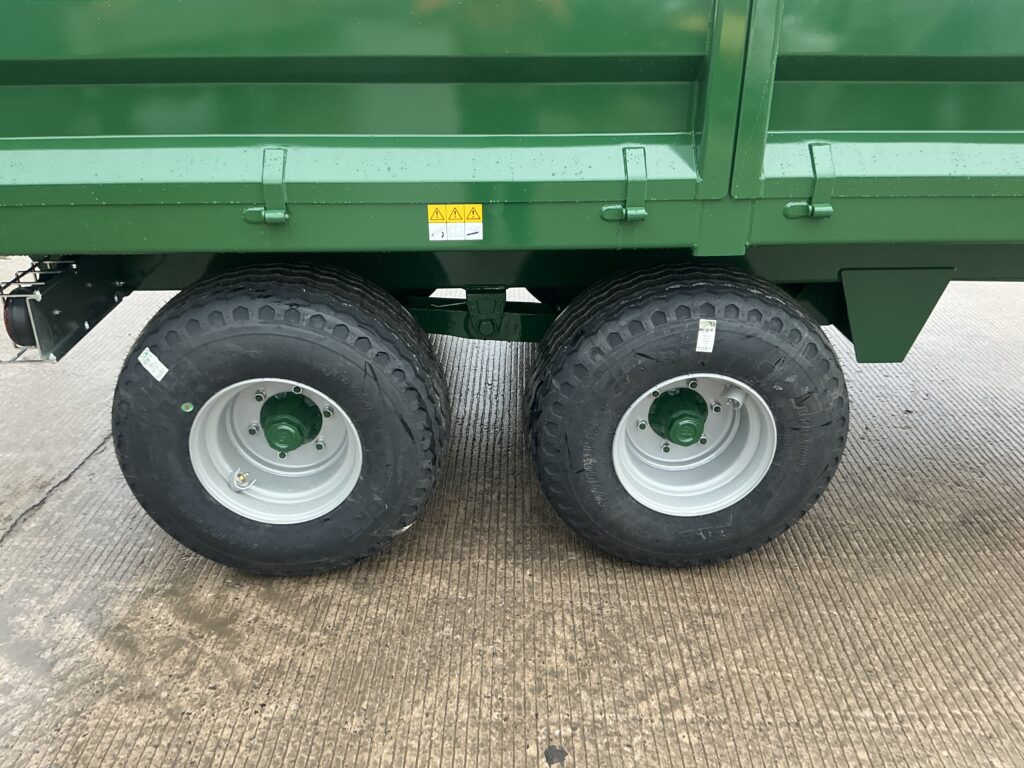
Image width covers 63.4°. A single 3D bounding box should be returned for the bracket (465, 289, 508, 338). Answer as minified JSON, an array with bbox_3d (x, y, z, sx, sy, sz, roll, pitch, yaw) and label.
[{"bbox_3d":[-0.080,-0.225,2.558,0.124,0.158,0.110,-1,25,-2],"label":"bracket"}]

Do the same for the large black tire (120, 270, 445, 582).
[{"bbox_3d":[-0.603,0.103,2.249,0.868,0.862,0.400,-1,25,-2],"label":"large black tire"}]

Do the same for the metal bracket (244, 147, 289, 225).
[{"bbox_3d":[-0.528,-0.421,1.769,0.098,0.148,0.070,-1,25,-2],"label":"metal bracket"}]

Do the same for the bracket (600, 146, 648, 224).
[{"bbox_3d":[0.246,-0.431,1.800,0.103,0.149,0.070,-1,25,-2],"label":"bracket"}]

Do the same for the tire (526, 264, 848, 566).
[{"bbox_3d":[0.465,0.090,2.292,0.868,0.862,0.400,-1,25,-2],"label":"tire"}]

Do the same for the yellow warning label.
[{"bbox_3d":[-0.122,-0.352,1.810,0.118,0.079,0.003,-1,25,-2],"label":"yellow warning label"}]

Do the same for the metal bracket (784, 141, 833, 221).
[{"bbox_3d":[0.654,-0.441,1.815,0.108,0.150,0.070,-1,25,-2],"label":"metal bracket"}]

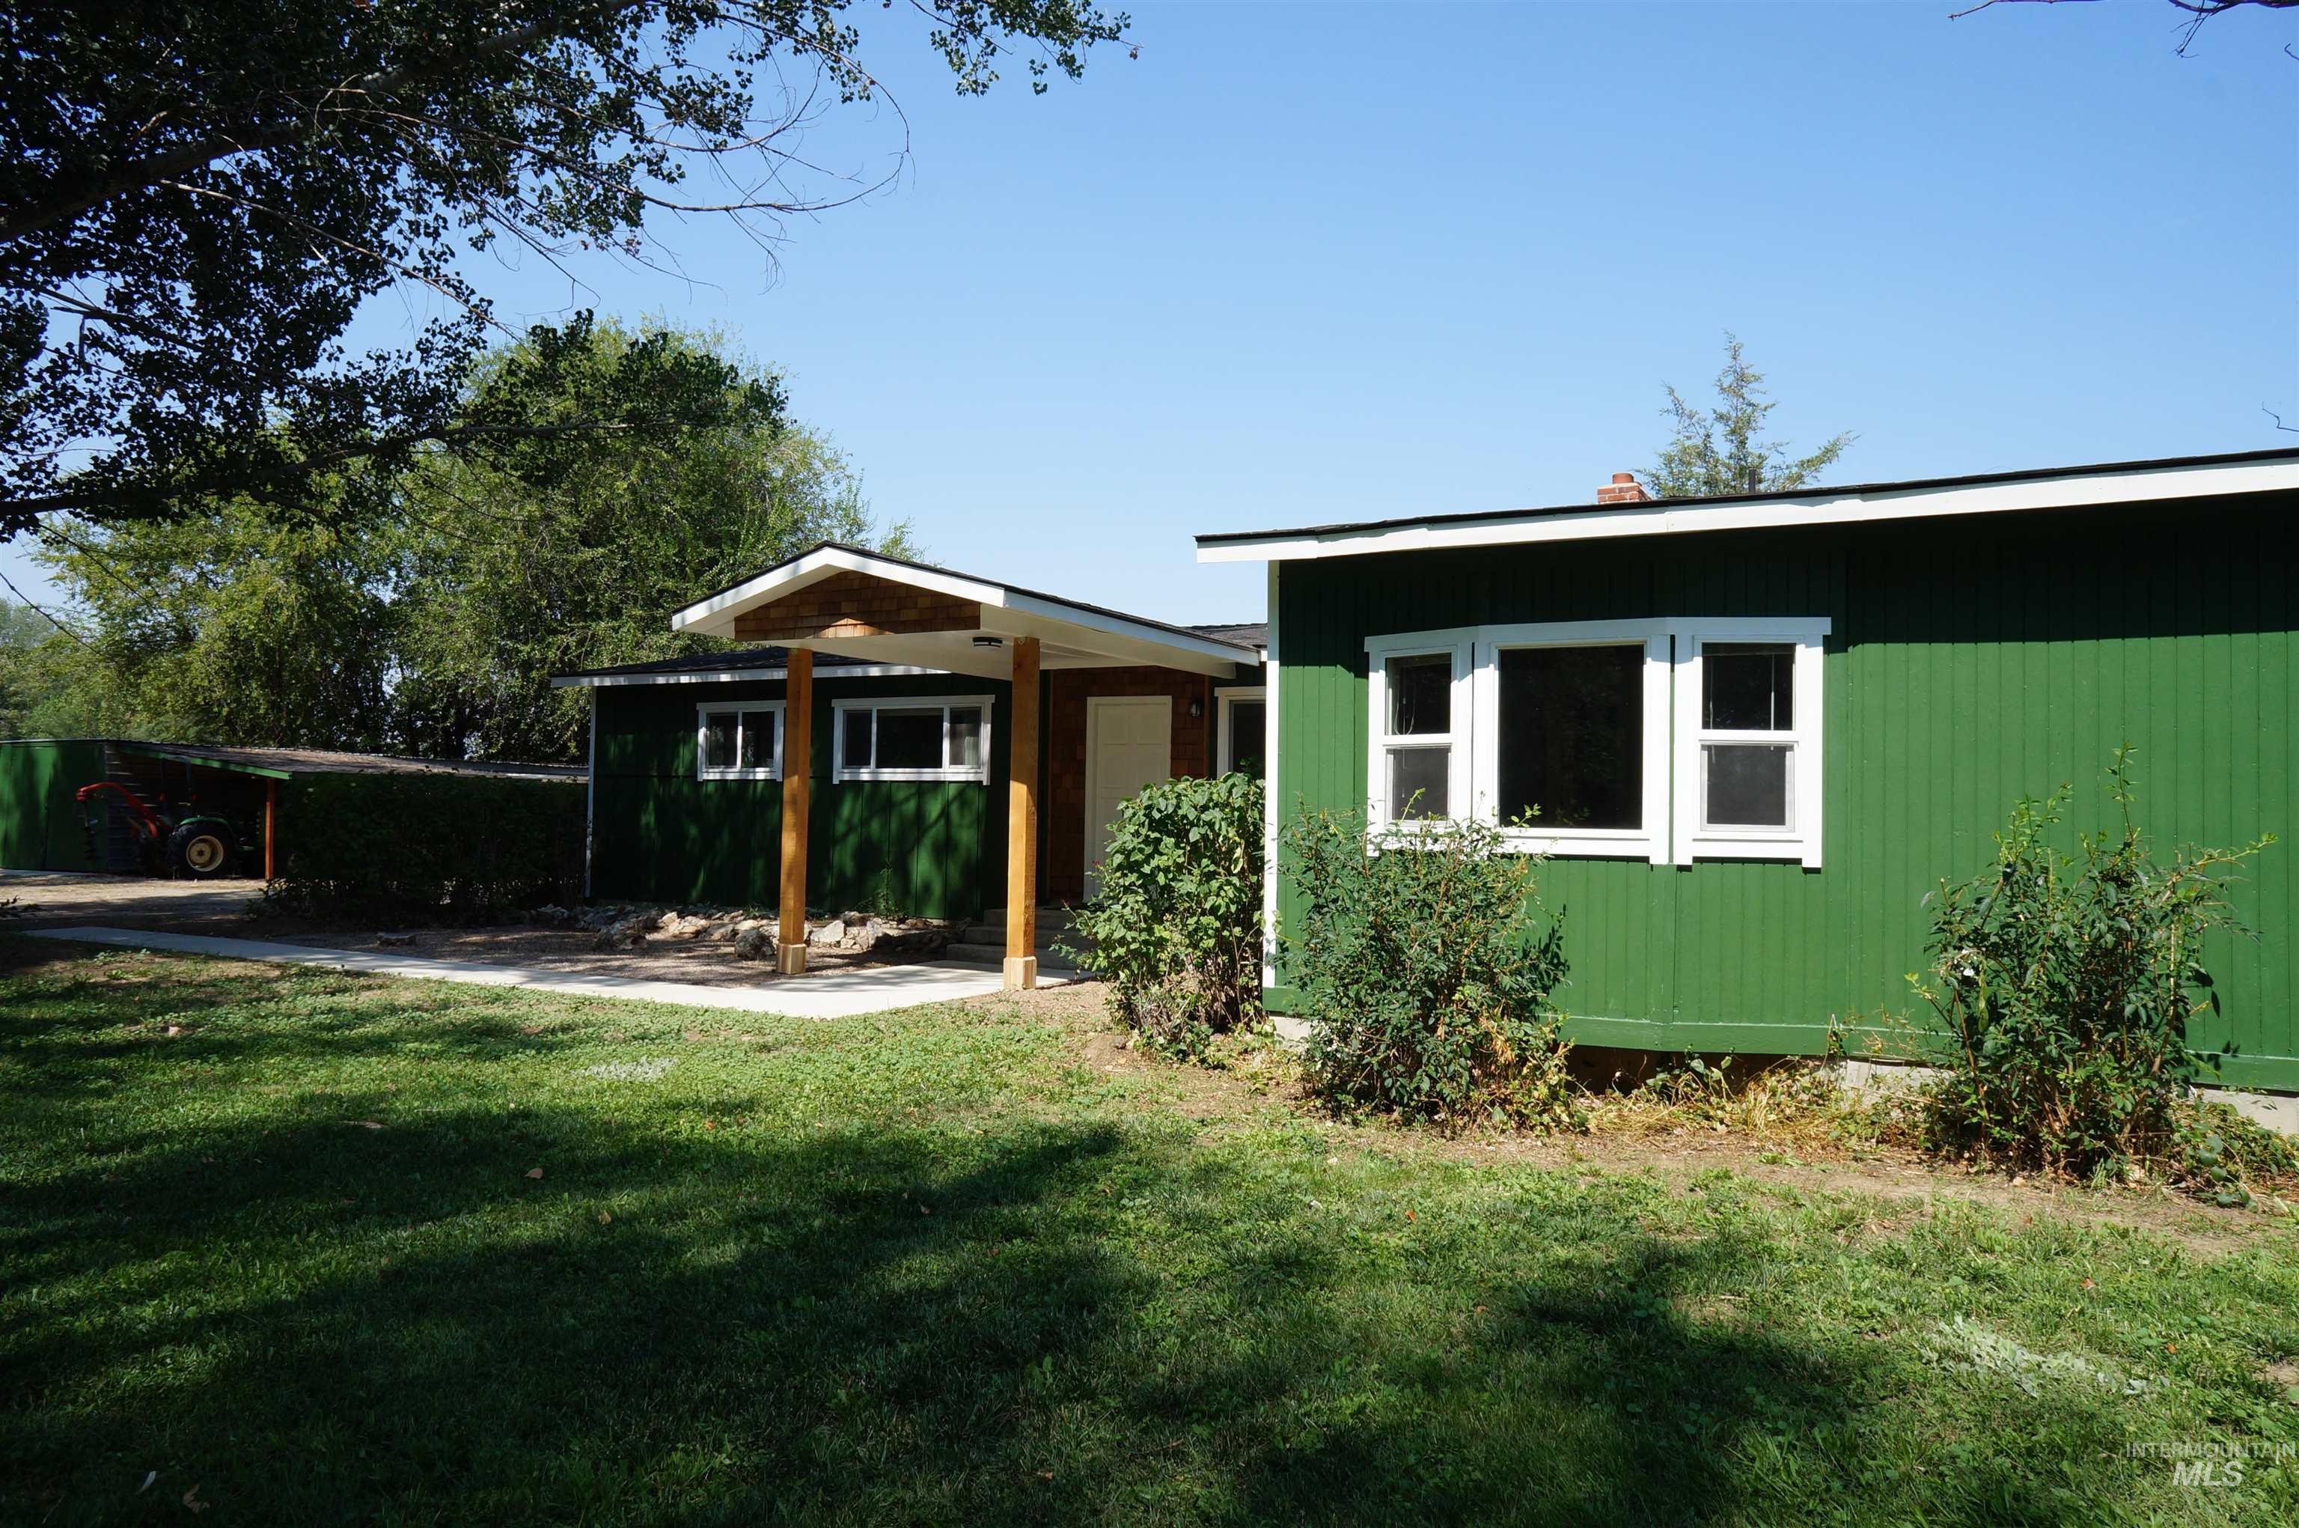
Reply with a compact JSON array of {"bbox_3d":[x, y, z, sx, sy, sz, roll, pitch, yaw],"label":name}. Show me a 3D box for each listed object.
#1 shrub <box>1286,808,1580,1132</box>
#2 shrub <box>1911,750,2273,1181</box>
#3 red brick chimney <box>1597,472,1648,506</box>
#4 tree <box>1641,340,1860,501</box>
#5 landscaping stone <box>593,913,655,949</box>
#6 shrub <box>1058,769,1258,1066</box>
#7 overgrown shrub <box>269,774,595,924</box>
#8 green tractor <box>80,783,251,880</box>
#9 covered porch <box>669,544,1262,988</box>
[{"bbox_3d":[1.394,0.888,7.450,1.220,1.500,1.150,0,-2,28],"label":"shrub"},{"bbox_3d":[3.990,0.818,6.570,1.250,1.650,1.120,0,-2,28],"label":"shrub"},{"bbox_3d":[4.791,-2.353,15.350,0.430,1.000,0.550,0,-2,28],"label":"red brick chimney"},{"bbox_3d":[9.695,-2.230,25.000,4.400,9.200,4.400,0,-2,28],"label":"tree"},{"bbox_3d":[-5.063,1.591,14.750,0.560,0.340,0.450,0,-2,28],"label":"landscaping stone"},{"bbox_3d":[0.187,0.882,9.650,1.200,1.630,1.200,0,-2,28],"label":"shrub"},{"bbox_3d":[-8.854,0.984,18.700,3.600,1.720,1.500,2,-2,-26],"label":"overgrown shrub"},{"bbox_3d":[-16.930,1.089,27.100,1.500,1.850,3.900,0,-2,28],"label":"green tractor"},{"bbox_3d":[-1.306,0.122,13.502,3.150,3.350,4.800,0,-2,28],"label":"covered porch"}]

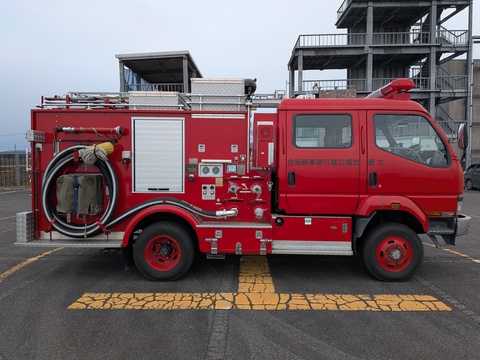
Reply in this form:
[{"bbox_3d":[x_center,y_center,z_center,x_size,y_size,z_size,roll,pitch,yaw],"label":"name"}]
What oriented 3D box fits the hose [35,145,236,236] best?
[{"bbox_3d":[-1.254,0.154,4.090,2.300,1.110,0.190,1,4,1],"label":"hose"}]

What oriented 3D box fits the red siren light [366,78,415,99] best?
[{"bbox_3d":[2.041,-1.210,4.728,0.300,0.200,1.200,1,4,1],"label":"red siren light"}]

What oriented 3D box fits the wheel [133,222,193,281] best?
[{"bbox_3d":[-0.935,0.862,4.190,0.735,0.735,0.230,1,4,1],"label":"wheel"}]

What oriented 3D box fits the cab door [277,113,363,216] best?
[{"bbox_3d":[0.977,-0.212,4.040,0.980,1.240,0.140,1,4,1],"label":"cab door"}]

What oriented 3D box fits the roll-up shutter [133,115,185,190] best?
[{"bbox_3d":[-1.014,-0.307,4.140,0.660,0.950,0.060,1,4,1],"label":"roll-up shutter"}]

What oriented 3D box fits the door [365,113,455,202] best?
[{"bbox_3d":[2.059,-0.272,4.020,1.040,1.130,0.140,1,4,1],"label":"door"}]

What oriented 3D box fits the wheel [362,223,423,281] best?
[{"bbox_3d":[1.870,0.866,4.150,0.735,0.735,0.220,1,4,1],"label":"wheel"}]

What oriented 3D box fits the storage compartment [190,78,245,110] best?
[{"bbox_3d":[-0.266,-1.099,4.698,0.670,0.430,1.000,1,4,1],"label":"storage compartment"}]

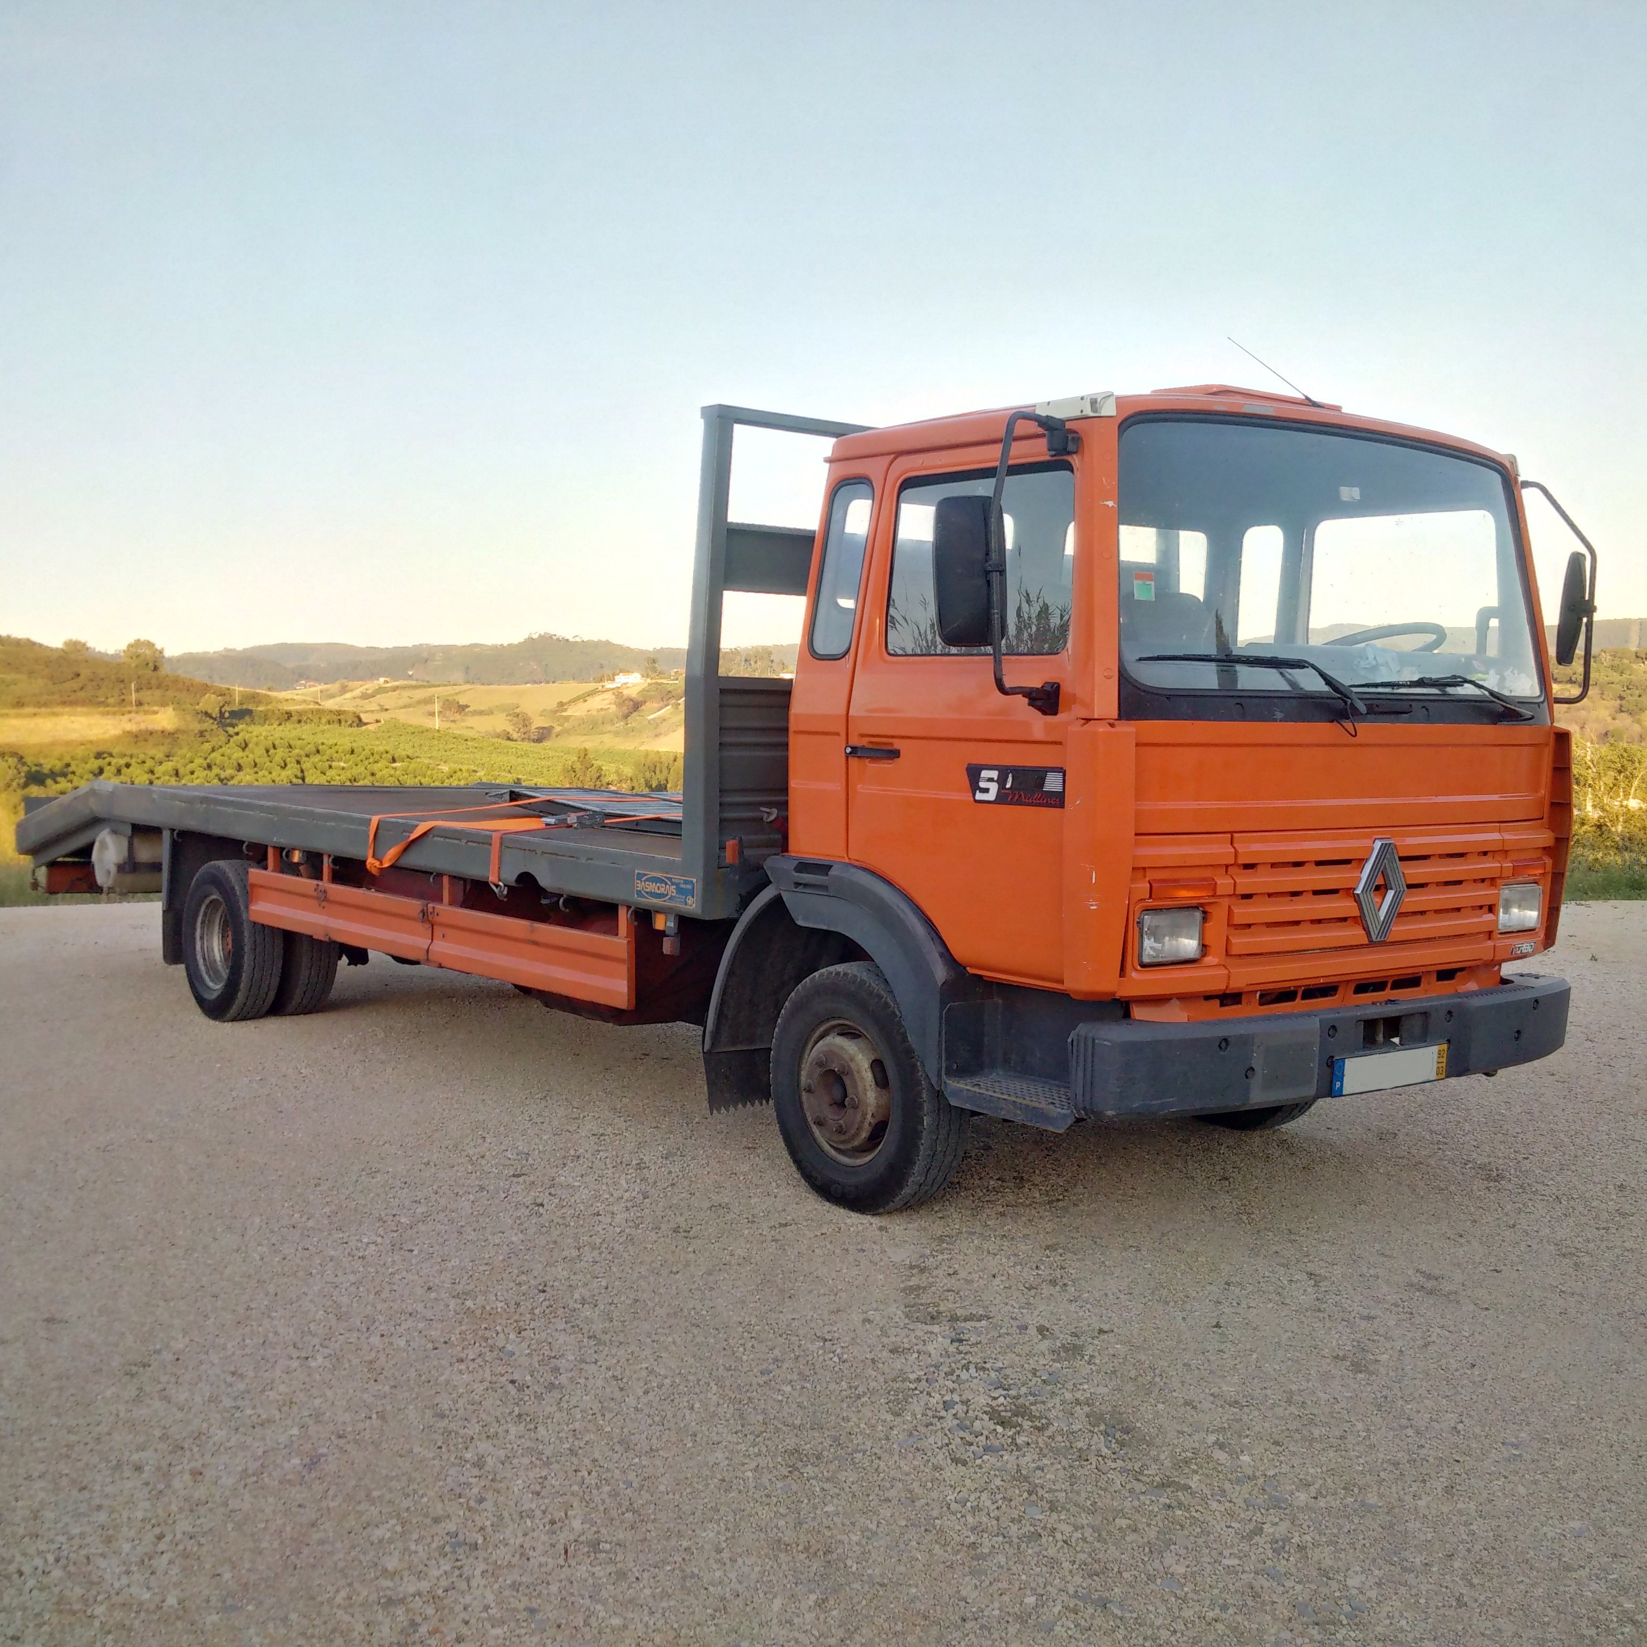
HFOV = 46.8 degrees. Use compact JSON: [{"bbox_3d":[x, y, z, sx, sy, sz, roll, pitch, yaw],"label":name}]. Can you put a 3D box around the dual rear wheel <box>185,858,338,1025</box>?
[{"bbox_3d":[-2.819,0.583,9.542,0.480,0.785,0.785,-1,4,-37],"label":"dual rear wheel"}]

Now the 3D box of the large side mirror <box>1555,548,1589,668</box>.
[{"bbox_3d":[2.536,-0.735,6.450,0.090,0.385,0.190,6,5,30],"label":"large side mirror"}]

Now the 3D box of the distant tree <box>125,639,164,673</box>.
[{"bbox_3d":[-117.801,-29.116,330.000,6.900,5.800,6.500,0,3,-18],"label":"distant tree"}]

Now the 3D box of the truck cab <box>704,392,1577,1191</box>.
[{"bbox_3d":[1.122,-0.048,6.310,2.260,2.480,1.920,-1,4,-37],"label":"truck cab"}]

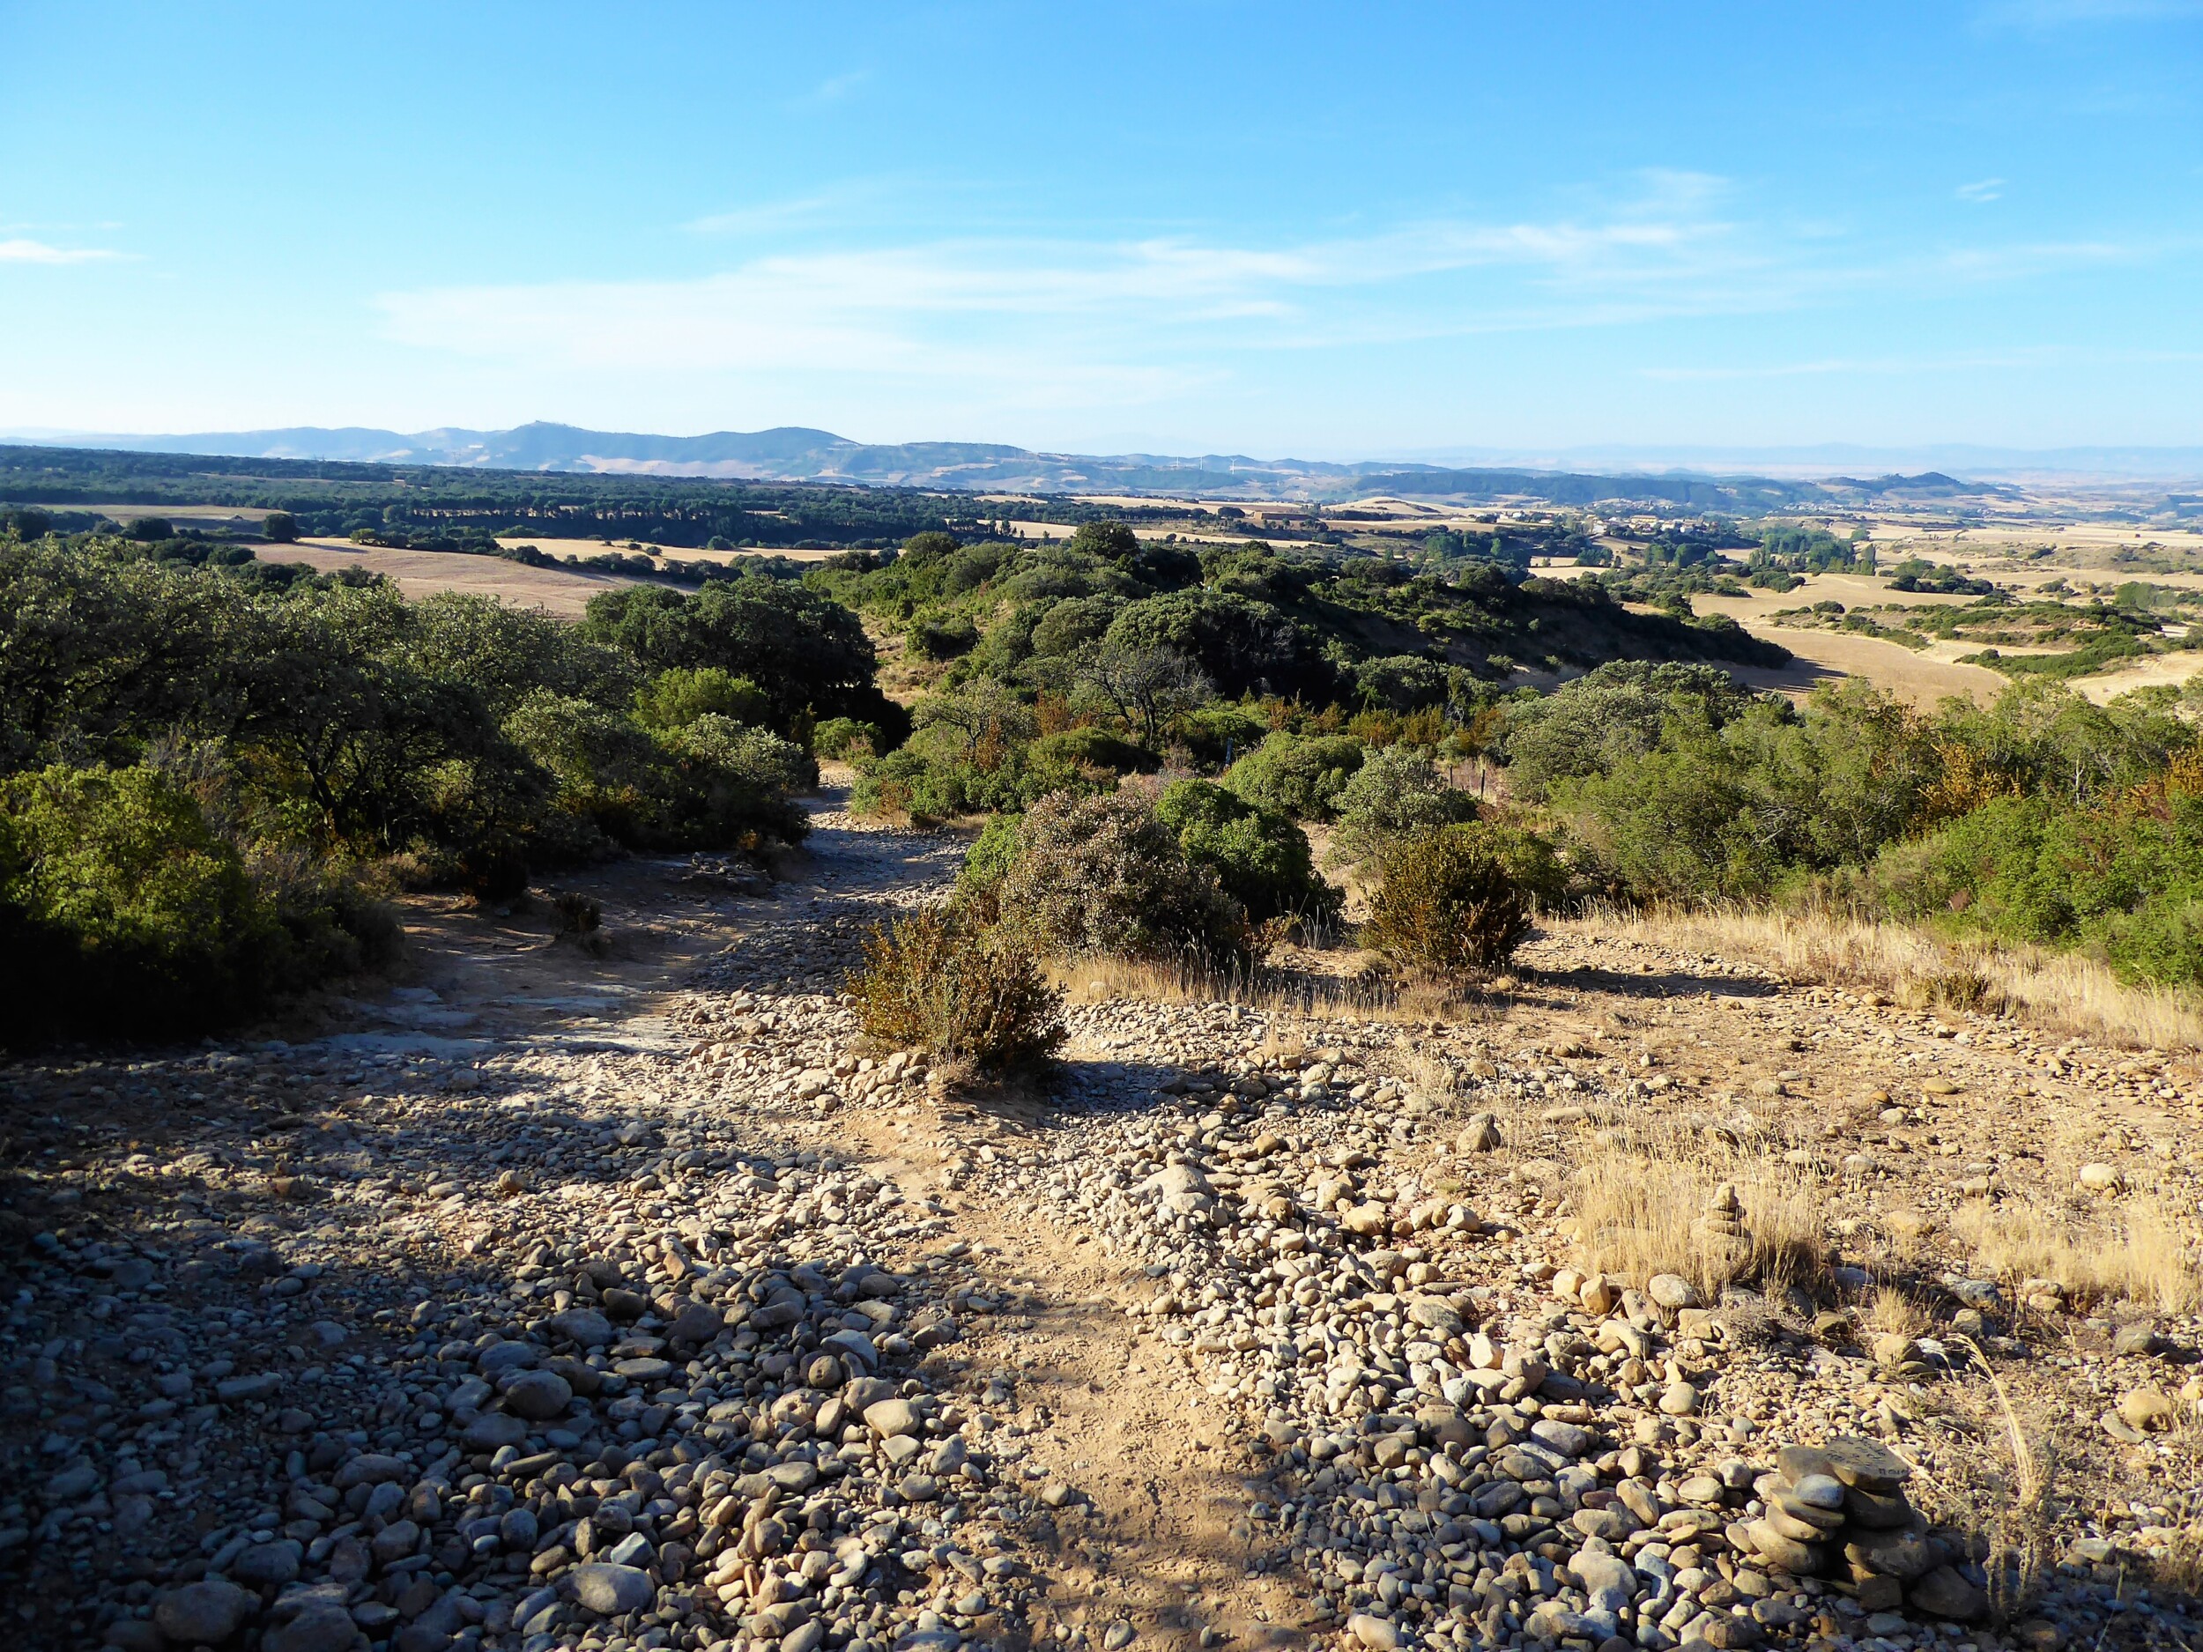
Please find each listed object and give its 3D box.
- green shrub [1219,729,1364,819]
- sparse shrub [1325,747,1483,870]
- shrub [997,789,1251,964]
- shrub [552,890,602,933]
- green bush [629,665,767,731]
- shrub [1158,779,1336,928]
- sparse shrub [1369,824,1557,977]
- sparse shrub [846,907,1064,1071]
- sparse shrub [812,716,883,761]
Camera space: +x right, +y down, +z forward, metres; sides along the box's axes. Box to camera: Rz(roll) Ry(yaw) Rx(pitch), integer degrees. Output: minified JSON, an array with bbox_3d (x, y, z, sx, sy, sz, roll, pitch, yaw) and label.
[{"bbox_3d":[2.955,-0.769,24.500,2.226,1.392,1.959,2,13,7],"label":"green shrub"},{"bbox_3d":[3.086,-0.185,16.300,1.569,1.302,1.412,2,13,11],"label":"sparse shrub"},{"bbox_3d":[0.146,0.319,10.000,1.601,1.091,1.409,0,13,1],"label":"shrub"},{"bbox_3d":[-3.365,0.552,10.200,0.320,0.275,0.288,-4,14,-18],"label":"shrub"},{"bbox_3d":[-8.031,-2.389,32.000,2.804,1.617,2.383,-3,13,-14],"label":"green bush"},{"bbox_3d":[1.020,0.199,11.500,1.406,1.077,1.237,1,13,5],"label":"shrub"},{"bbox_3d":[2.093,0.423,9.300,1.097,0.913,0.987,3,13,13],"label":"sparse shrub"},{"bbox_3d":[-0.625,0.699,6.800,0.934,0.690,0.841,-1,13,-5],"label":"sparse shrub"},{"bbox_3d":[-7.180,-2.458,45.000,2.045,1.255,1.840,-2,13,-9],"label":"sparse shrub"}]

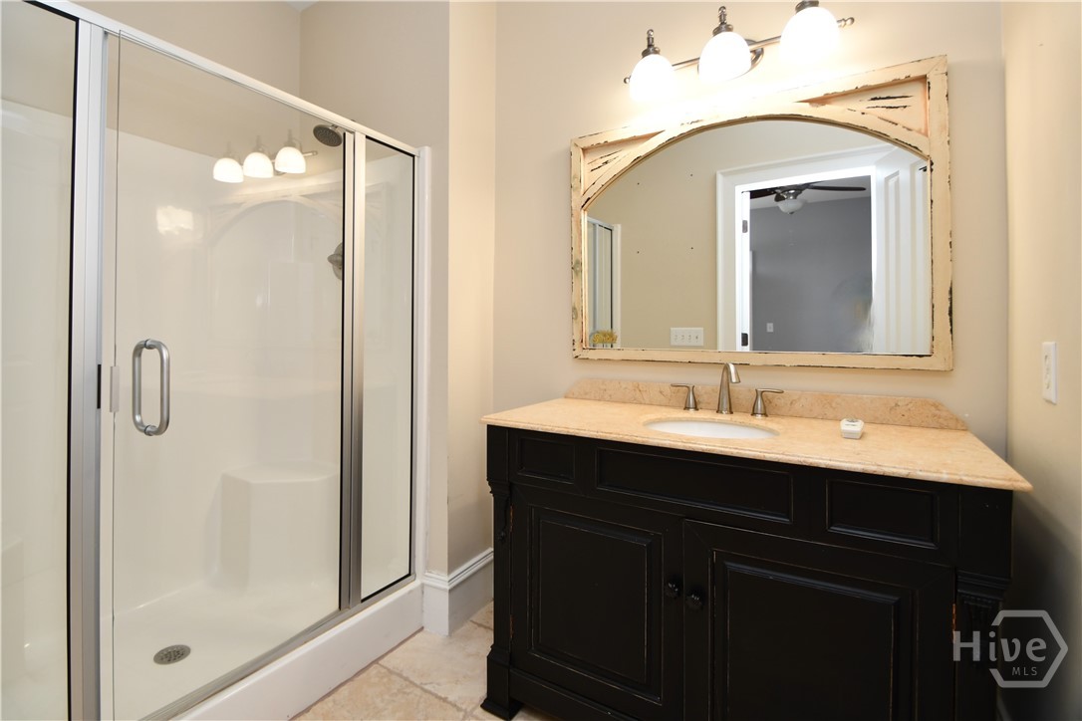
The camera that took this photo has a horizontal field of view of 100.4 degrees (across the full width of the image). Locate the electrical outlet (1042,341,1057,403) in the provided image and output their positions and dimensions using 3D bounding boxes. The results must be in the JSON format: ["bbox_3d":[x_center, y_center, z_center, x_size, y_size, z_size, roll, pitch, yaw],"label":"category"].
[{"bbox_3d":[1.058,0.025,0.940,0.009,0.119,0.072,2,3,33],"label":"electrical outlet"}]

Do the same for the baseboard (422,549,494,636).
[{"bbox_3d":[-0.355,1.019,2.026,0.129,0.241,0.309,2,3,33],"label":"baseboard"}]

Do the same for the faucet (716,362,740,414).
[{"bbox_3d":[0.589,0.093,1.423,0.052,0.163,0.138,1,3,13],"label":"faucet"}]

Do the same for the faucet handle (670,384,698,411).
[{"bbox_3d":[0.491,0.123,1.537,0.093,0.088,0.050,2,3,33],"label":"faucet handle"}]

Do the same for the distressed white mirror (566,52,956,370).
[{"bbox_3d":[0.598,-0.405,1.496,1.113,0.821,0.040,2,3,33],"label":"distressed white mirror"}]

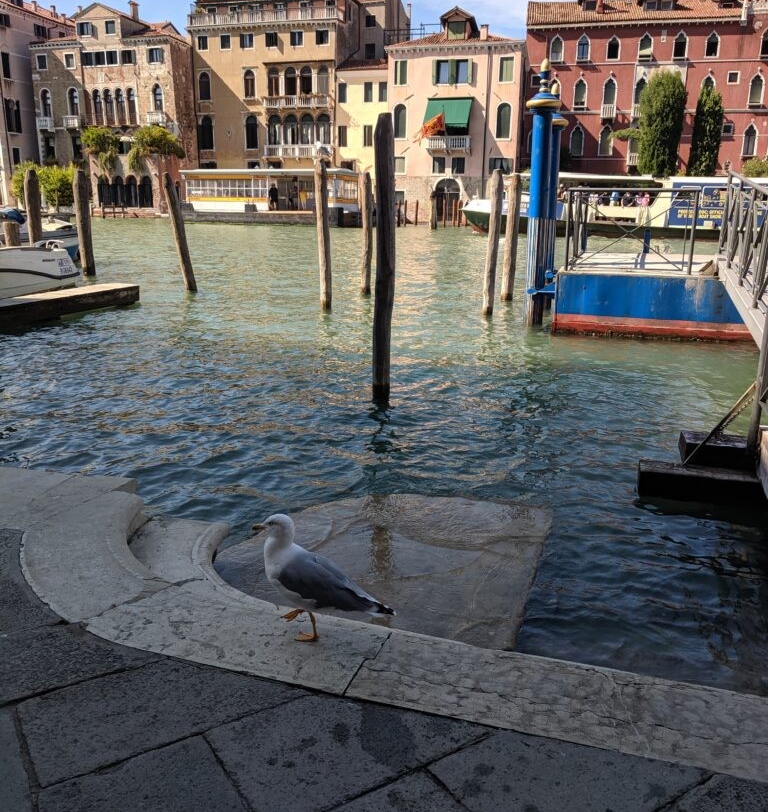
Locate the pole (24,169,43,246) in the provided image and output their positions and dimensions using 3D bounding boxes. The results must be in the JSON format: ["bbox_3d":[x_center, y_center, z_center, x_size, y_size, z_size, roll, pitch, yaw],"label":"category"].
[{"bbox_3d":[-8.546,-4.491,18.809,0.323,2.452,0.323,-4,16,-24],"label":"pole"}]

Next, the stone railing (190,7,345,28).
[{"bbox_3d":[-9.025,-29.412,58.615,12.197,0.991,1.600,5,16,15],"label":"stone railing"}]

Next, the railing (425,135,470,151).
[{"bbox_3d":[3.856,-15.632,45.800,2.500,0.920,1.000,5,16,17],"label":"railing"}]

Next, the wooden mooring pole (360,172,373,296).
[{"bbox_3d":[-0.345,-3.371,15.187,0.194,2.373,0.194,0,16,-1],"label":"wooden mooring pole"}]

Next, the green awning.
[{"bbox_3d":[3.782,-17.267,45.264,2.786,1.800,1.300,5,16,17],"label":"green awning"}]

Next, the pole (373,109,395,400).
[{"bbox_3d":[0.006,-1.418,7.540,0.210,2.778,0.210,0,16,0],"label":"pole"}]

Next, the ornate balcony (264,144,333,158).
[{"bbox_3d":[-5.332,-16.134,48.821,4.391,0.850,0.850,5,16,17],"label":"ornate balcony"}]

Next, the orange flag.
[{"bbox_3d":[2.777,-16.399,44.964,1.600,1.500,0.500,5,16,17],"label":"orange flag"}]

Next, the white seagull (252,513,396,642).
[{"bbox_3d":[-0.222,0.615,2.739,0.530,0.460,0.170,3,16,11],"label":"white seagull"}]

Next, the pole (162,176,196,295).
[{"bbox_3d":[-4.090,-3.452,15.443,0.197,2.351,0.197,-12,18,-11],"label":"pole"}]

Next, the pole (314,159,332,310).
[{"bbox_3d":[-1.035,-2.915,13.206,0.203,2.543,0.203,-2,16,-4],"label":"pole"}]

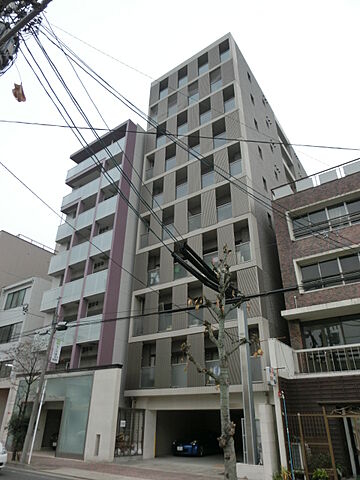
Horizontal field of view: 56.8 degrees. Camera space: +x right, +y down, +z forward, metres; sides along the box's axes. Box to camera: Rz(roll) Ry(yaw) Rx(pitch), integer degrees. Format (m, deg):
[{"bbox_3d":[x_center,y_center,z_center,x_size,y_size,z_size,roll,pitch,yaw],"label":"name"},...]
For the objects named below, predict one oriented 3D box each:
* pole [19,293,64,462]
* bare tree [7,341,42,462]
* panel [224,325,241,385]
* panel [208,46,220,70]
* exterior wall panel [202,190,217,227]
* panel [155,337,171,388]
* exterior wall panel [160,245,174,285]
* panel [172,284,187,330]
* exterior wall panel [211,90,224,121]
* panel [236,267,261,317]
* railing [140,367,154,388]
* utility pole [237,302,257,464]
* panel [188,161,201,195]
[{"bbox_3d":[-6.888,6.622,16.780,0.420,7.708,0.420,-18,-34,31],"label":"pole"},{"bbox_3d":[-7.884,7.971,16.899,1.650,5.433,1.550,-18,-34,31],"label":"bare tree"},{"bbox_3d":[2.522,5.380,15.562,1.010,2.494,0.120,-17,-34,29],"label":"panel"},{"bbox_3d":[2.819,-14.522,26.625,1.010,2.522,0.120,-17,-34,29],"label":"panel"},{"bbox_3d":[1.793,-1.940,20.277,1.020,2.522,0.120,-17,-34,29],"label":"exterior wall panel"},{"bbox_3d":[-0.796,6.250,16.997,0.960,2.448,0.100,-18,-34,31],"label":"panel"},{"bbox_3d":[-0.822,1.429,20.845,1.051,2.551,0.100,-18,-35,30],"label":"exterior wall panel"},{"bbox_3d":[0.052,3.714,18.410,1.007,2.408,0.120,-17,-34,29],"label":"panel"},{"bbox_3d":[2.771,-10.018,24.669,1.044,2.551,0.100,-18,-35,30],"label":"exterior wall panel"},{"bbox_3d":[3.364,2.624,16.477,0.928,2.522,0.120,-17,-34,29],"label":"panel"},{"bbox_3d":[-1.735,7.486,18.075,0.998,1.120,0.080,-18,-35,30],"label":"railing"},{"bbox_3d":[2.882,6.013,14.584,0.300,6.772,0.300,-18,-35,30],"label":"utility pole"},{"bbox_3d":[0.973,-4.294,22.758,1.020,2.551,0.100,-18,-35,30],"label":"panel"}]

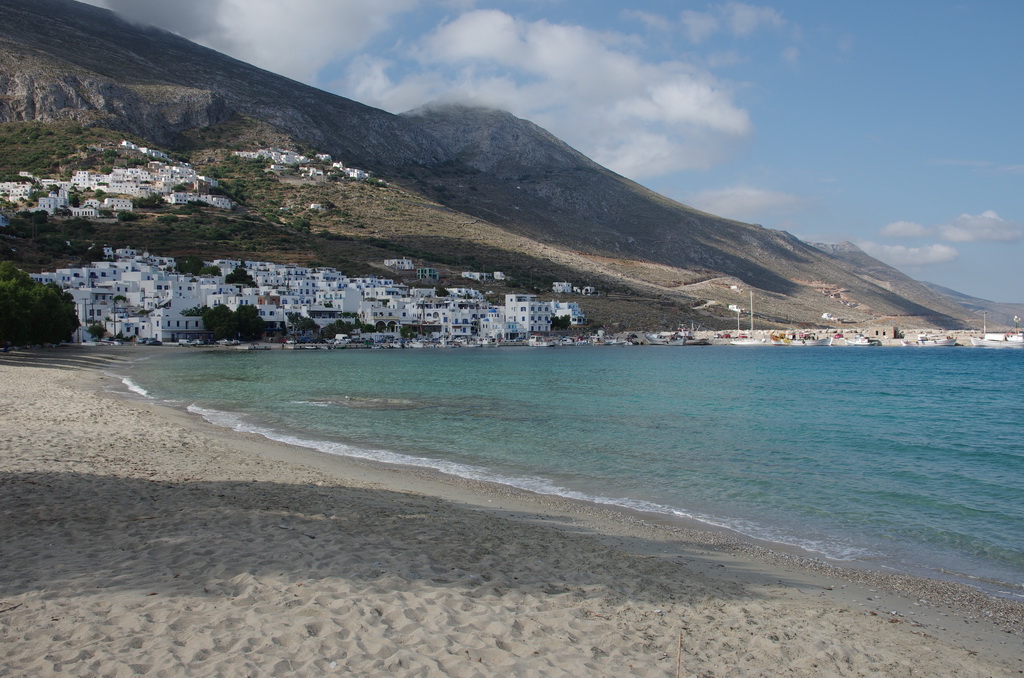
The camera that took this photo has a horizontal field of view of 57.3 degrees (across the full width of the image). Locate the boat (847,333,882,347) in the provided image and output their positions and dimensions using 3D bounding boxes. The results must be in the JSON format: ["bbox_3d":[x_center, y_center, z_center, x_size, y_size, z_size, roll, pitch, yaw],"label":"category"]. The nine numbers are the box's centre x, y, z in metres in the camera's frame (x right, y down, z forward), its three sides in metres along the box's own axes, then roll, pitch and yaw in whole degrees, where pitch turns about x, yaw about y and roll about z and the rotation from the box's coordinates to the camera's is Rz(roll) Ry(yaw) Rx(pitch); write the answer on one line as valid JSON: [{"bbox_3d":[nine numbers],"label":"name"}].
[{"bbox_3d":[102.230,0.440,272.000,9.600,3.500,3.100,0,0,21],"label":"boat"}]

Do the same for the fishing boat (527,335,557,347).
[{"bbox_3d":[8.960,0.530,275.000,7.800,3.500,2.800,0,0,12],"label":"fishing boat"}]

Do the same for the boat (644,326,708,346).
[{"bbox_3d":[51.600,-0.840,292.000,19.000,5.600,5.500,0,0,14],"label":"boat"}]

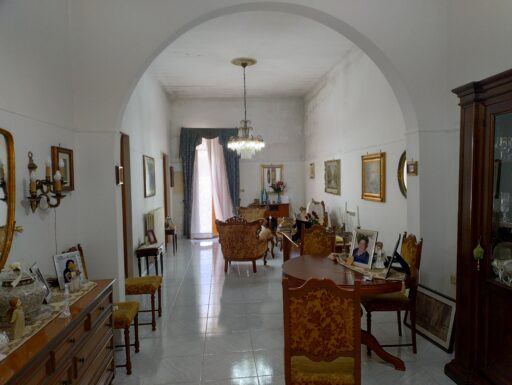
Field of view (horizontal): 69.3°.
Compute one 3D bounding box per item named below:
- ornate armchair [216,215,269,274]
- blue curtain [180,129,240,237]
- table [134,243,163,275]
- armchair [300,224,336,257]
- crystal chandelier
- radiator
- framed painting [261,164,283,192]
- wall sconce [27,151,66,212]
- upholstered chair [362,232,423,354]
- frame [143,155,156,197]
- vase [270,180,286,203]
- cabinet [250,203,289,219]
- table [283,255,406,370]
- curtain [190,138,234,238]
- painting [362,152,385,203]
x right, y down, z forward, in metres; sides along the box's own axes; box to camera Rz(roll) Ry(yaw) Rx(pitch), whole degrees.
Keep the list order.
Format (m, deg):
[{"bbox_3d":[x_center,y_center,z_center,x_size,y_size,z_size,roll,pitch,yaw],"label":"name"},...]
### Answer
[{"bbox_3d":[-0.220,0.833,6.318,0.800,0.930,0.750,0,3,6],"label":"ornate armchair"},{"bbox_3d":[-1.220,-0.253,10.086,1.670,2.970,0.220,-1,2,-6],"label":"blue curtain"},{"bbox_3d":[-1.745,1.131,6.135,0.380,0.455,0.440,-1,2,-6],"label":"table"},{"bbox_3d":[0.639,0.878,4.045,0.470,1.030,0.530,0,3,15],"label":"armchair"},{"bbox_3d":[-0.191,-1.592,7.272,0.740,1.900,0.740,-1,2,-6],"label":"crystal chandelier"},{"bbox_3d":[-1.934,0.769,7.146,0.170,0.860,1.350,-1,2,-6],"label":"radiator"},{"bbox_3d":[0.455,-0.366,10.353,0.660,0.830,0.050,-1,2,-6],"label":"framed painting"},{"bbox_3d":[-1.471,-0.078,2.610,0.220,0.436,0.360,-1,3,-5],"label":"wall sconce"},{"bbox_3d":[1.192,0.905,3.417,0.540,1.020,0.430,-1,2,-6],"label":"upholstered chair"},{"bbox_3d":[-1.929,-0.283,6.748,0.040,0.740,0.815,-1,3,-5],"label":"frame"},{"bbox_3d":[0.577,-0.019,9.496,0.414,0.578,0.352,-1,3,-5],"label":"vase"},{"bbox_3d":[0.374,0.765,10.193,1.060,0.900,0.400,-1,2,-6],"label":"cabinet"},{"bbox_3d":[0.764,1.042,3.269,1.090,0.770,1.090,-1,3,-5],"label":"table"},{"bbox_3d":[-1.096,-0.133,9.303,1.131,2.584,0.200,-1,3,-5],"label":"curtain"},{"bbox_3d":[1.841,-0.229,5.784,0.050,0.730,0.920,-1,2,-6],"label":"painting"}]

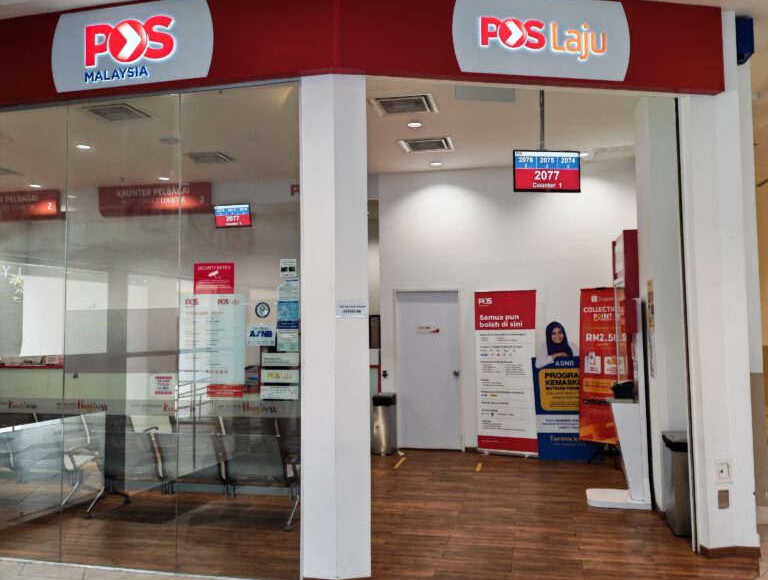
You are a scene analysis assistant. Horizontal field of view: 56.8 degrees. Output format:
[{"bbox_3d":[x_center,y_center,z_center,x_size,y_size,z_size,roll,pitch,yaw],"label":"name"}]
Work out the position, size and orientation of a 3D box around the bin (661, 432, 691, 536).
[{"bbox_3d":[2.377,1.507,5.591,0.270,0.760,0.340,-2,-4,14],"label":"bin"}]

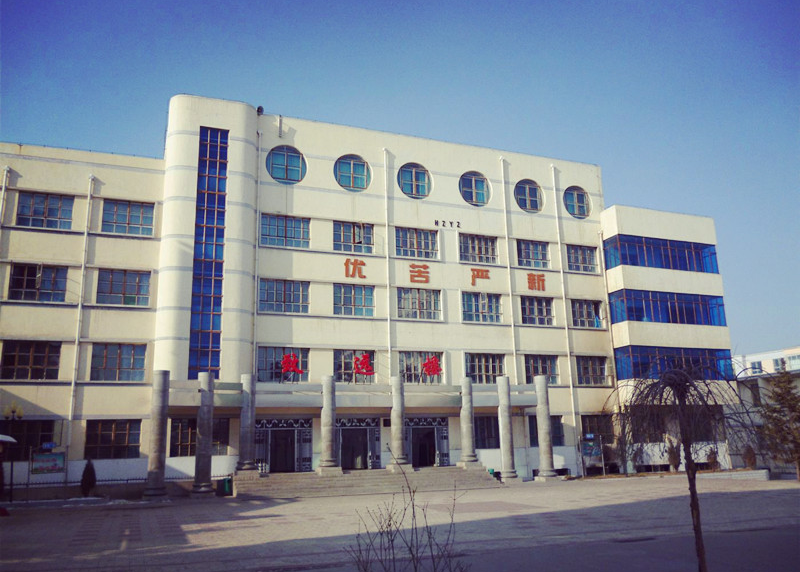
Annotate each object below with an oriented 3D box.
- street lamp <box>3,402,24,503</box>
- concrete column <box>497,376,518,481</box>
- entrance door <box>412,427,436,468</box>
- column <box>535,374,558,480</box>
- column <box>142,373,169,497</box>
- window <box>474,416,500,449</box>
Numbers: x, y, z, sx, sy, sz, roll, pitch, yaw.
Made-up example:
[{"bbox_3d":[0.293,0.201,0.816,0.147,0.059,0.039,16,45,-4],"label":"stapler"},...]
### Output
[{"bbox_3d":[-15.086,6.443,25.302,0.740,3.850,0.620,4,-15,-21],"label":"street lamp"},{"bbox_3d":[5.761,7.688,34.946,0.900,5.513,0.900,-1,-13,0],"label":"concrete column"},{"bbox_3d":[1.290,8.565,34.374,1.360,2.030,0.200,4,-15,-21],"label":"entrance door"},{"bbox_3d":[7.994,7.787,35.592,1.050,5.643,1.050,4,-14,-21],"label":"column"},{"bbox_3d":[-10.340,6.313,27.686,0.920,5.305,0.920,4,-14,-22],"label":"column"},{"bbox_3d":[4.977,8.230,36.311,2.313,1.738,0.200,4,-15,-21],"label":"window"}]

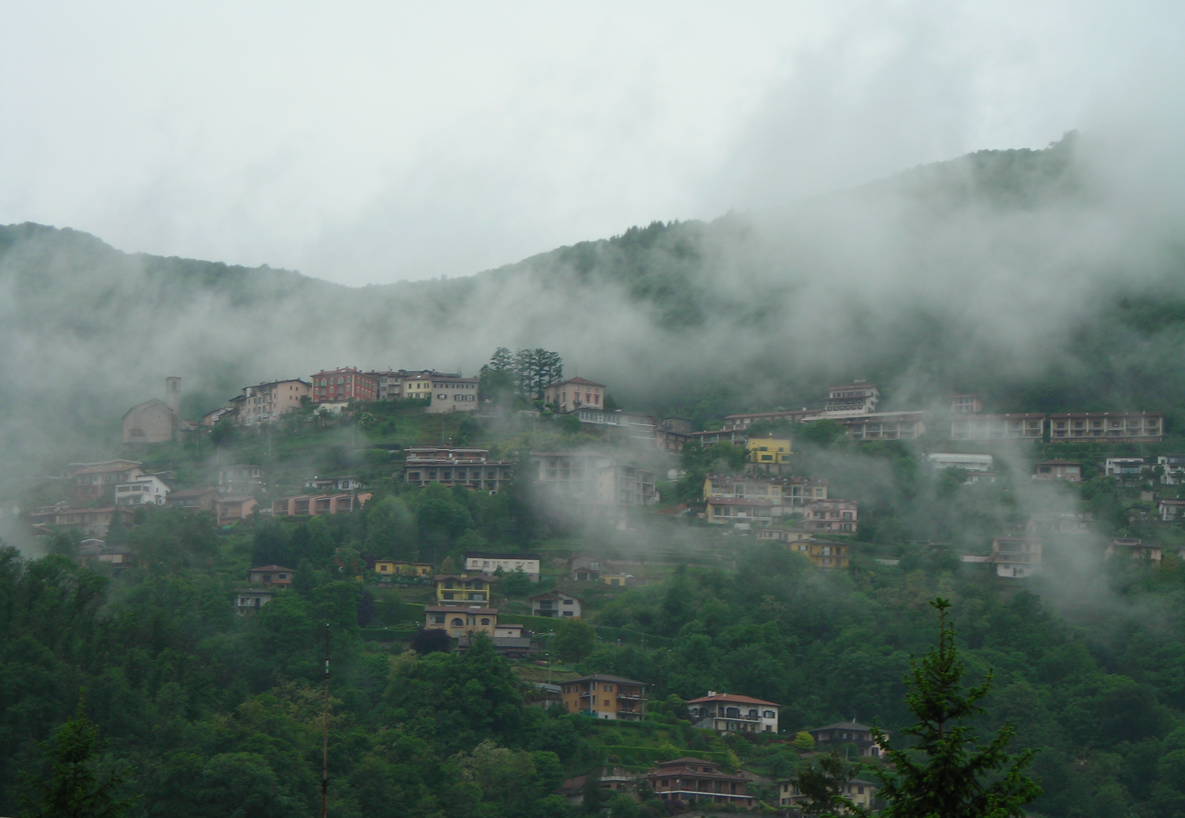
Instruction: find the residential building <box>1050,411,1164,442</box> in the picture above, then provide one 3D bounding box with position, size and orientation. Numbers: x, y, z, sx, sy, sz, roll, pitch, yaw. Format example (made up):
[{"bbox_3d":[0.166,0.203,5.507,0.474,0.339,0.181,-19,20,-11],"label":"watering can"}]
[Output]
[{"bbox_3d":[170.680,6.470,1320.000,37.000,11.590,11.000,-1,-10,6],"label":"residential building"}]

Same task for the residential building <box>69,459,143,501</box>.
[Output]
[{"bbox_3d":[-129.220,19.350,1055.000,16.000,12.070,11.500,-4,-11,23],"label":"residential building"}]

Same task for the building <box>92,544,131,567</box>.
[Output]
[{"bbox_3d":[-120.490,37.260,995.000,8.500,6.620,7.500,-2,-11,10],"label":"building"}]

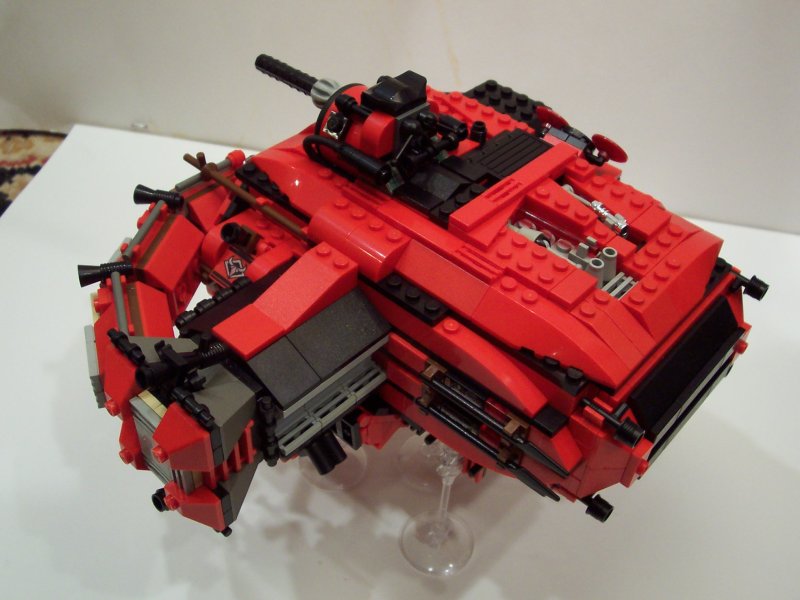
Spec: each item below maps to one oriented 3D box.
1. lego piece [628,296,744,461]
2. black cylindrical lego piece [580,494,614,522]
[{"bbox_3d":[0.095,0.024,0.281,0.014,0.021,0.064,33,50,27],"label":"lego piece"},{"bbox_3d":[0.066,0.069,0.283,0.007,0.007,0.007,34,50,27],"label":"black cylindrical lego piece"}]

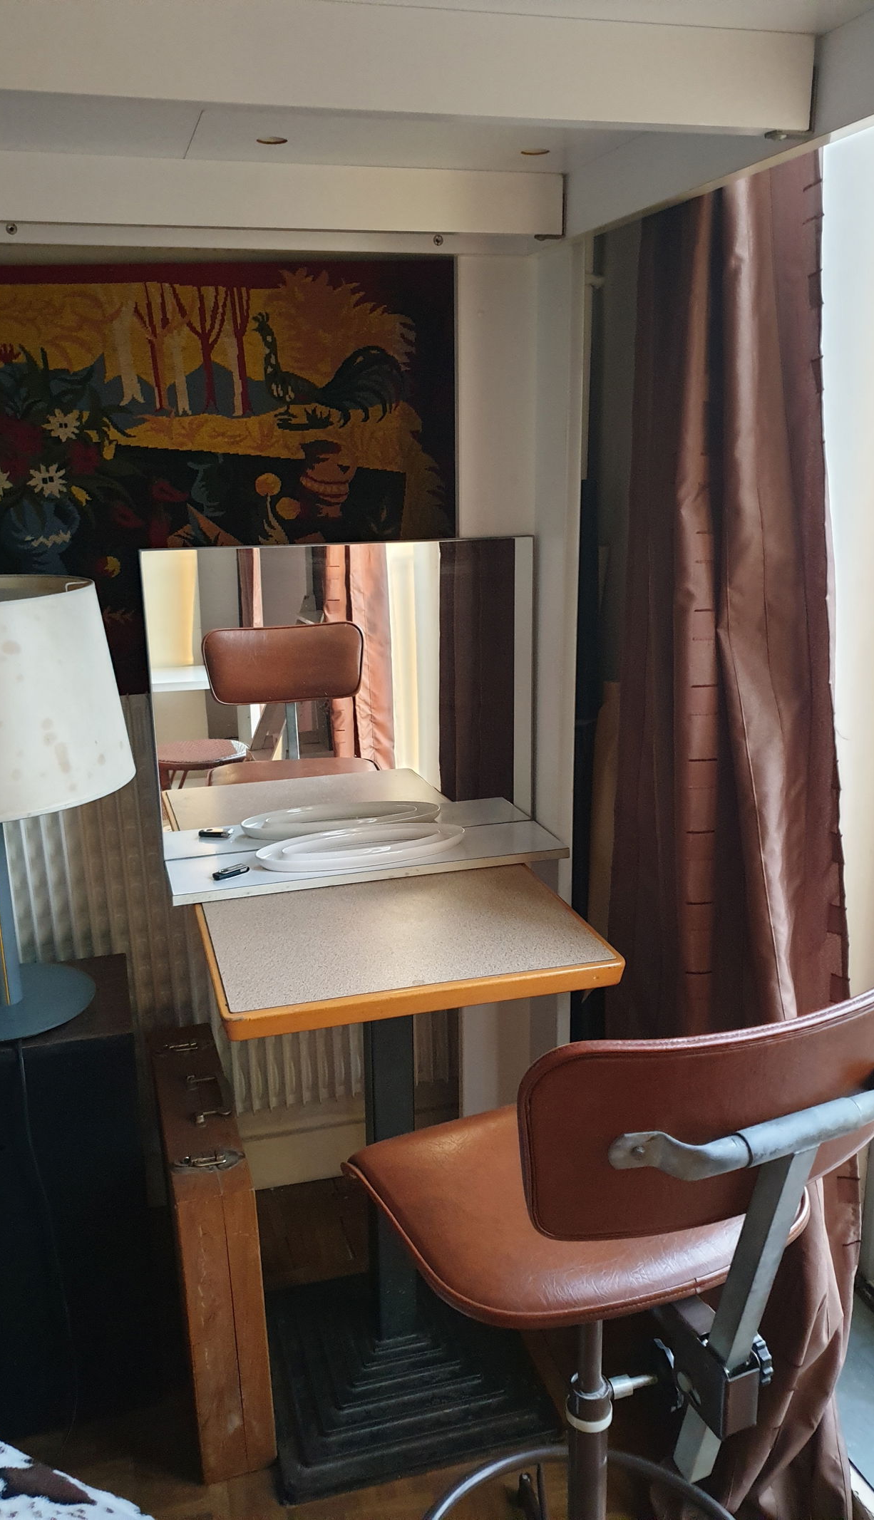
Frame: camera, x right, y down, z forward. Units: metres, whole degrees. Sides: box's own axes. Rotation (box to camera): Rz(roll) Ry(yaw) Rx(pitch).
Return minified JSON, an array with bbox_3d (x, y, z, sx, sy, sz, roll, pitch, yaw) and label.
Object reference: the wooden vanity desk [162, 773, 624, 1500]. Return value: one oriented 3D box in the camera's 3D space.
[{"bbox_3d":[-0.059,0.561,1.645,0.540,0.770,0.519,-5,15,-15],"label":"wooden vanity desk"}]

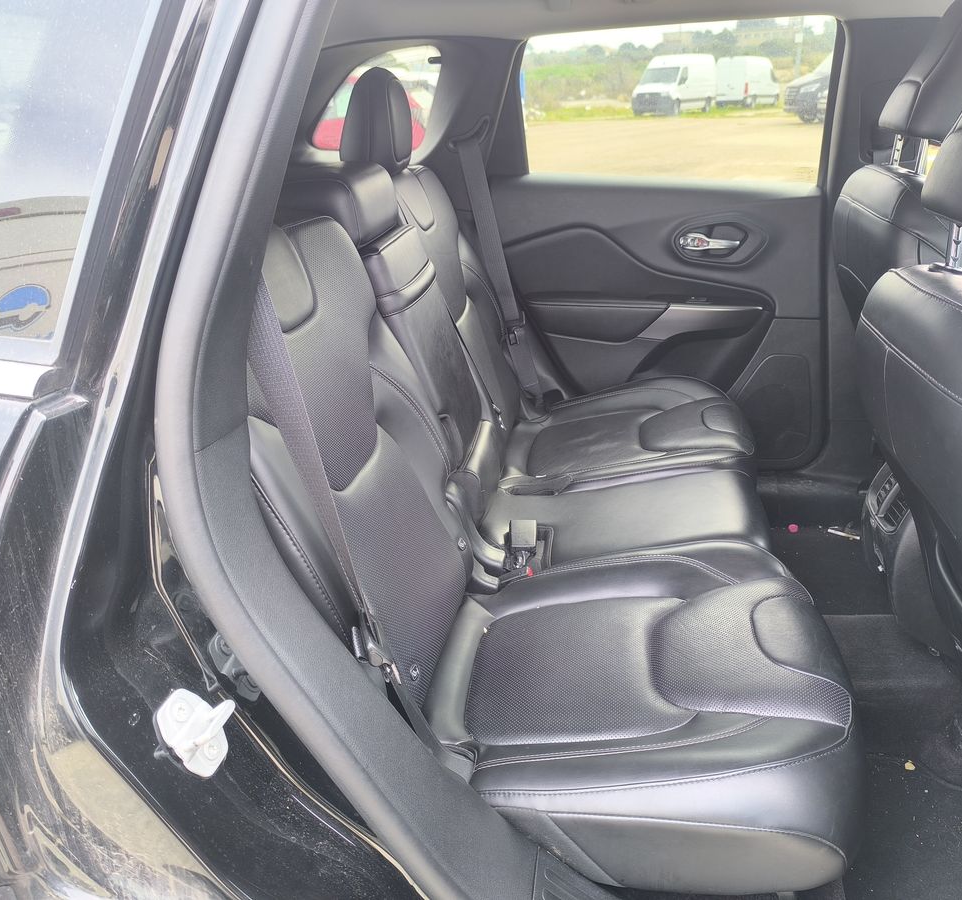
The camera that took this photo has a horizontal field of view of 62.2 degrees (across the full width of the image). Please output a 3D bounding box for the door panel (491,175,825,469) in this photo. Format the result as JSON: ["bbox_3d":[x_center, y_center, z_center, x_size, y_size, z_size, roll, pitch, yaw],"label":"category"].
[{"bbox_3d":[0.415,-0.293,1.928,0.816,0.689,0.122,5,25,10],"label":"door panel"}]

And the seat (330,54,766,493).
[{"bbox_3d":[0.150,-0.307,1.613,0.847,0.836,0.525,5,25,10],"label":"seat"}]

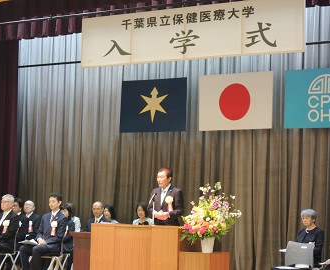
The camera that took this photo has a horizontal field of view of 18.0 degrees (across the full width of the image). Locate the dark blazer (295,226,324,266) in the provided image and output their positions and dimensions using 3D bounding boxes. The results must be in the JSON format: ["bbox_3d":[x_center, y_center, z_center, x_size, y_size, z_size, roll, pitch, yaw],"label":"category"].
[{"bbox_3d":[2.017,1.596,14.632,0.460,0.600,0.420,-2,-4,35],"label":"dark blazer"}]

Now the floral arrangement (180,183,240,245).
[{"bbox_3d":[0.554,0.936,12.400,0.720,0.740,0.580,-1,-4,30],"label":"floral arrangement"}]

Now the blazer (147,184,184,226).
[{"bbox_3d":[-0.009,0.986,13.152,0.500,0.720,0.360,-1,-4,32],"label":"blazer"}]

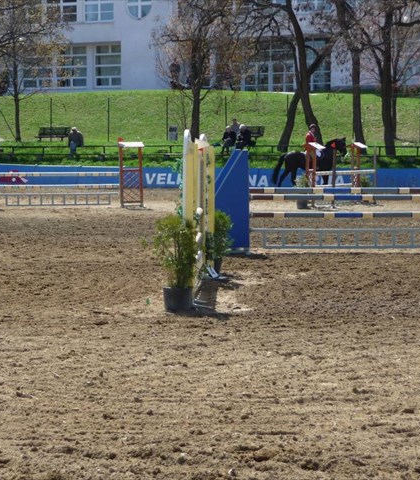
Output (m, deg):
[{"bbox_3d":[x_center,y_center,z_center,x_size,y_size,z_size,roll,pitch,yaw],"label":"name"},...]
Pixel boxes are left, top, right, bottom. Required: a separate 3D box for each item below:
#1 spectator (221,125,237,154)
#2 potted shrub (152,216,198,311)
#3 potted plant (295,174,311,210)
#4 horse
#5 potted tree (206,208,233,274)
[{"bbox_3d":[0.762,-4.121,64.000,0.620,1.170,0.750,1,4,21],"label":"spectator"},{"bbox_3d":[-0.404,0.266,18.200,0.520,1.120,0.520,0,3,0],"label":"potted shrub"},{"bbox_3d":[2.677,-1.387,44.700,0.460,1.000,0.460,0,4,0],"label":"potted plant"},{"bbox_3d":[3.638,-2.674,56.500,2.620,2.080,0.620,1,4,16],"label":"horse"},{"bbox_3d":[0.098,0.030,23.400,0.480,0.970,0.480,0,3,0],"label":"potted tree"}]

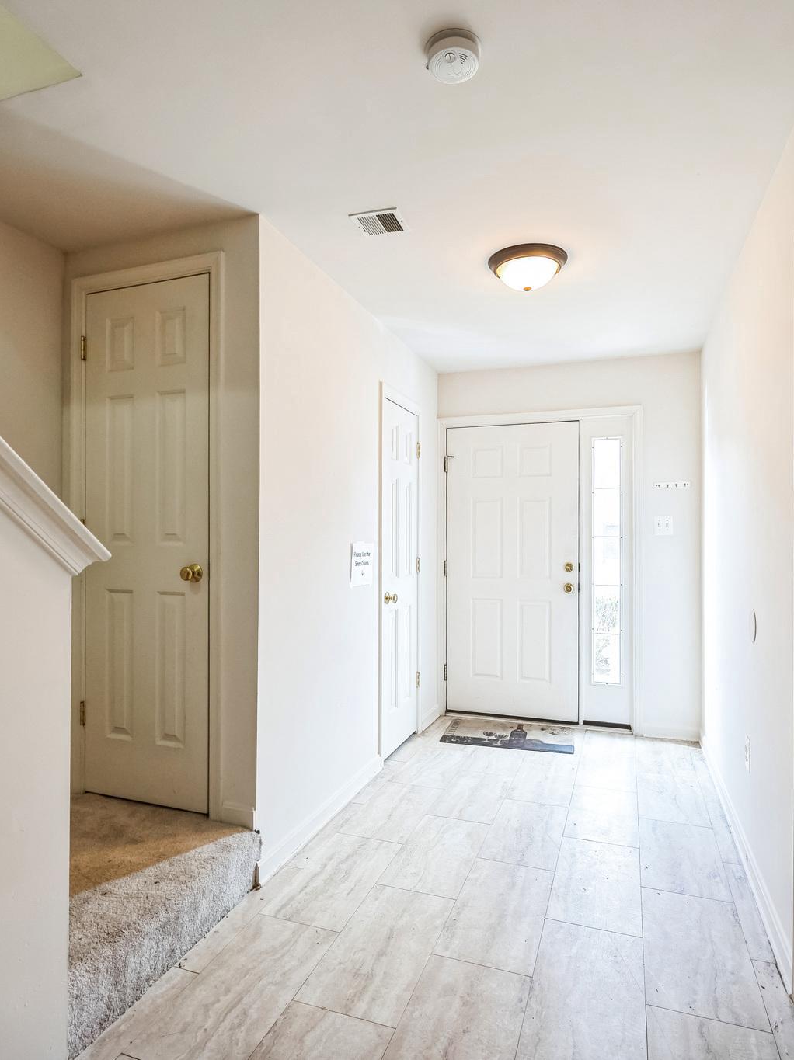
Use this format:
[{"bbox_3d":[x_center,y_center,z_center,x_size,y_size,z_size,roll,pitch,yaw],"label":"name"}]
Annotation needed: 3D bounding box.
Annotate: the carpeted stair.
[{"bbox_3d":[-1.081,1.189,1.997,0.900,0.236,0.860,0,0,20],"label":"carpeted stair"}]

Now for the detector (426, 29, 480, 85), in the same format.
[{"bbox_3d":[0.135,-1.121,1.474,0.134,0.042,0.134,0,0,0],"label":"detector"}]

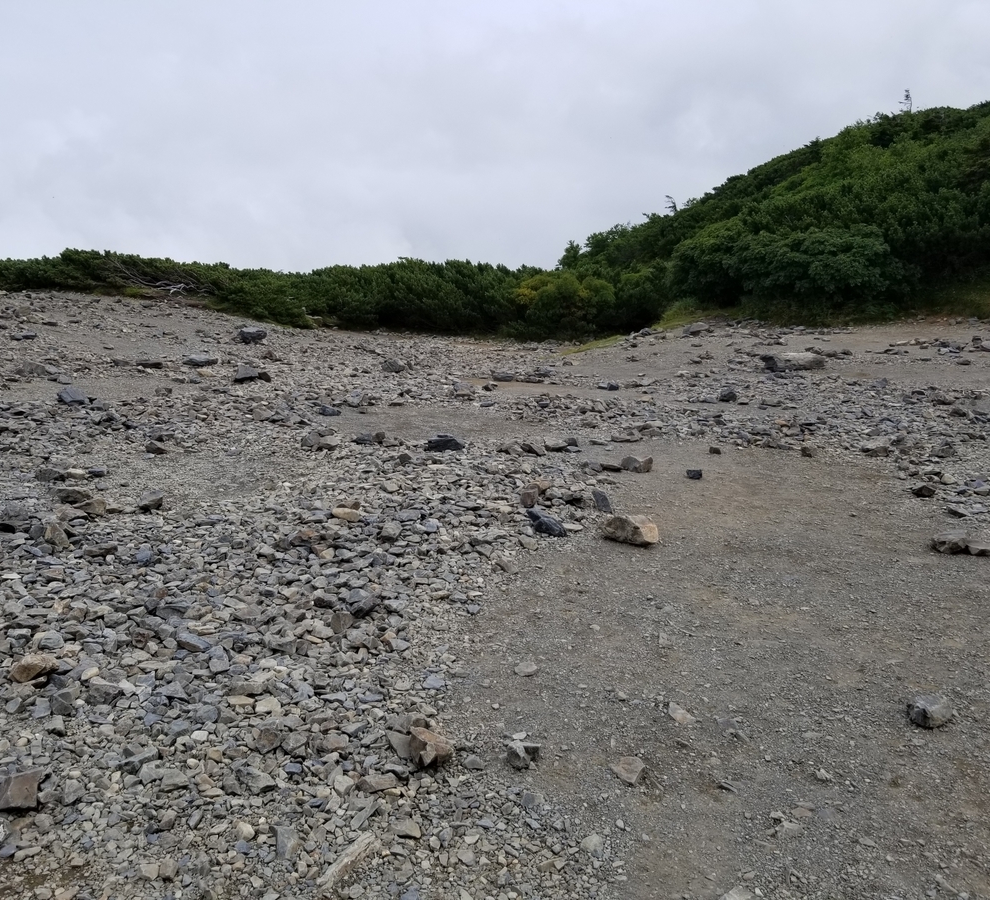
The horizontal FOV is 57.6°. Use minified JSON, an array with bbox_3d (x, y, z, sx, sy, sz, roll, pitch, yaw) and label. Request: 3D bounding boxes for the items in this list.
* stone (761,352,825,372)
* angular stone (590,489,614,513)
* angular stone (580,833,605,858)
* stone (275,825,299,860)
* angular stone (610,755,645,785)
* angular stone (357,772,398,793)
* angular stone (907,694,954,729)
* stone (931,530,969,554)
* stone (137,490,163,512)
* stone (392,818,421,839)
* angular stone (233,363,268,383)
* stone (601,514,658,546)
[{"bbox_3d":[5.153,-1.511,15.576,1.014,0.325,0.456,2,5,18],"label":"stone"},{"bbox_3d":[0.732,0.344,6.135,0.131,0.152,0.092,2,5,17],"label":"angular stone"},{"bbox_3d":[0.267,1.081,2.464,0.065,0.050,0.062,1,5,6],"label":"angular stone"},{"bbox_3d":[-0.565,1.069,2.456,0.058,0.069,0.087,-1,5,-13],"label":"stone"},{"bbox_3d":[0.417,1.008,2.837,0.097,0.055,0.087,3,6,28],"label":"angular stone"},{"bbox_3d":[-0.387,1.096,2.970,0.125,0.048,0.075,-1,3,-15],"label":"angular stone"},{"bbox_3d":[1.542,0.926,3.194,0.139,0.089,0.112,2,6,26],"label":"angular stone"},{"bbox_3d":[2.982,0.606,5.900,0.225,0.130,0.180,1,3,20],"label":"stone"},{"bbox_3d":[-2.286,0.342,5.982,0.148,0.130,0.126,-2,5,-21],"label":"stone"},{"bbox_3d":[-0.251,1.071,2.552,0.079,0.034,0.059,0,5,-6],"label":"stone"},{"bbox_3d":[-3.728,-1.187,13.800,0.520,0.270,0.380,1,3,10],"label":"angular stone"},{"bbox_3d":[0.910,0.545,6.100,0.360,0.180,0.250,1,4,25],"label":"stone"}]

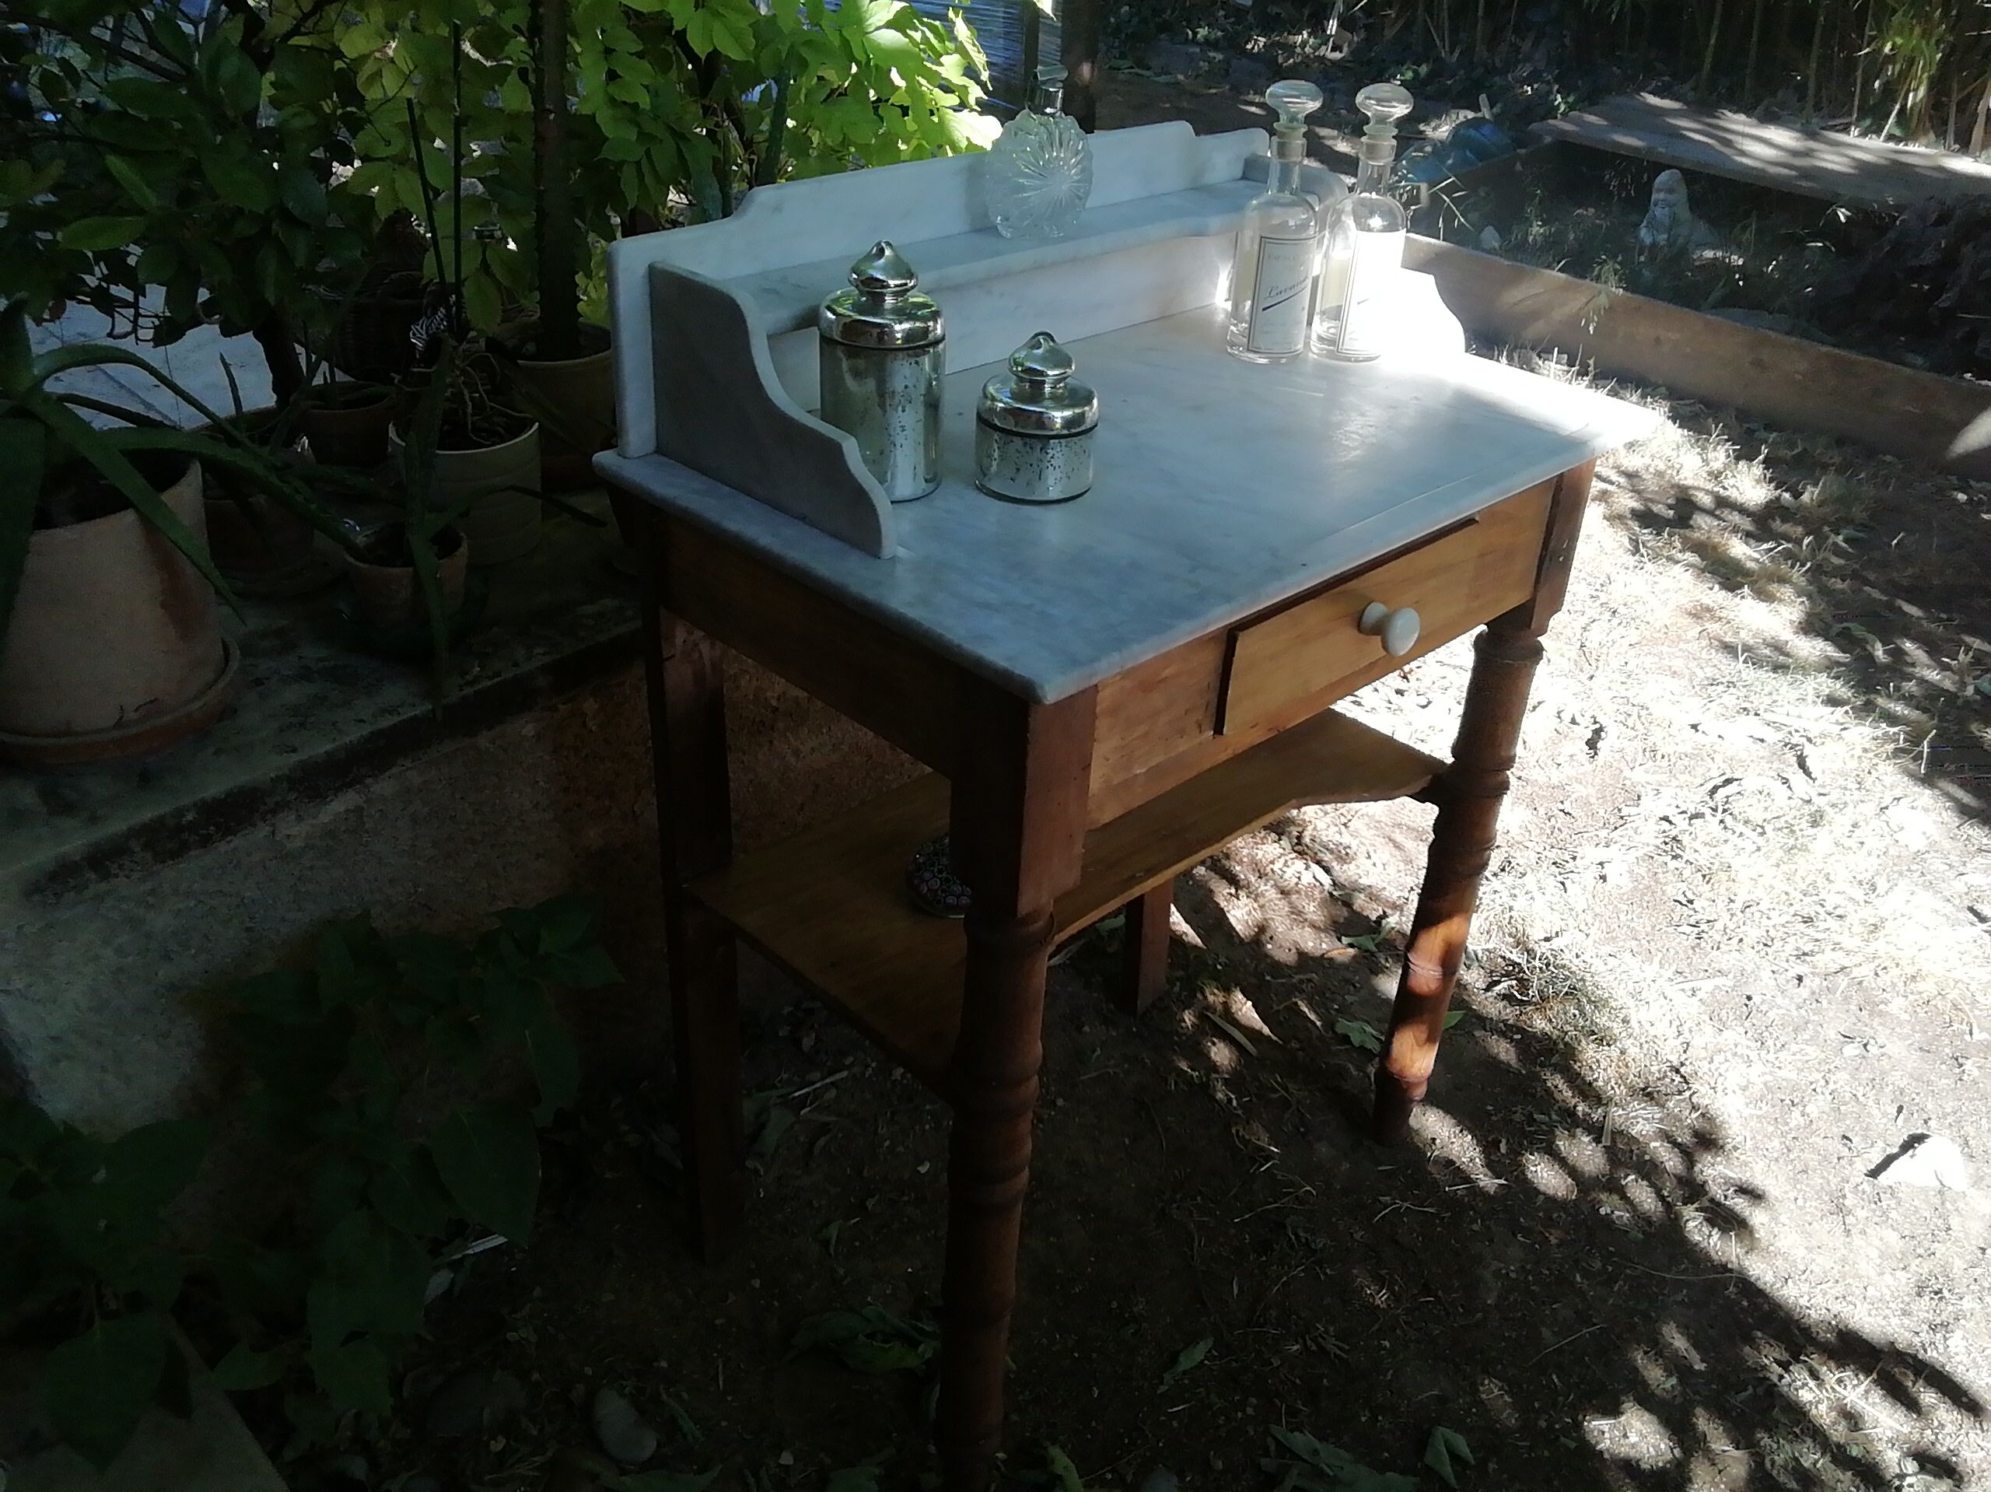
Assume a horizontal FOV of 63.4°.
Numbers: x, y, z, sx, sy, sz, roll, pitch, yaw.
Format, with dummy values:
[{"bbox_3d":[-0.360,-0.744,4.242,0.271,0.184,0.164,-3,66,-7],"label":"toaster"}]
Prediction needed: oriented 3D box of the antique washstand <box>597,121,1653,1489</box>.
[{"bbox_3d":[0.114,0.043,1.397,0.720,1.000,0.441,-25,42,-38],"label":"antique washstand"}]

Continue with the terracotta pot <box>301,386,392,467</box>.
[{"bbox_3d":[-0.690,-0.339,1.714,0.092,0.068,0.092,2,32,-1],"label":"terracotta pot"}]

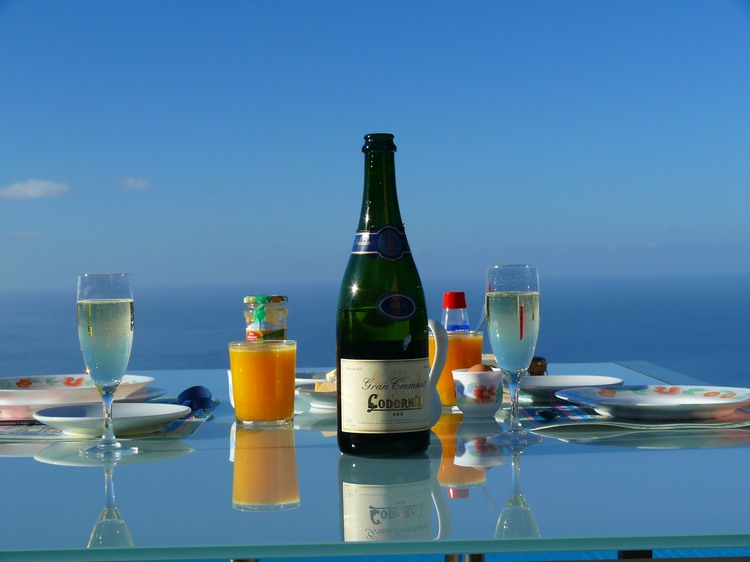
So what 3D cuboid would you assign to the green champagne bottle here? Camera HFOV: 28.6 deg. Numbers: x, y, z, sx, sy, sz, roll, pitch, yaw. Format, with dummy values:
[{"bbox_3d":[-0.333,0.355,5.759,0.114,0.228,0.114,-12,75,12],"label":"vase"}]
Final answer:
[{"bbox_3d":[0.006,0.013,1.394,0.088,0.302,0.088,-1,1,0],"label":"green champagne bottle"}]

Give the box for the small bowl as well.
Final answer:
[{"bbox_3d":[0.121,0.132,1.727,0.060,0.053,0.060,-1,1,0],"label":"small bowl"}]

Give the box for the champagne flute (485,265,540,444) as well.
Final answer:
[{"bbox_3d":[0.140,0.072,1.494,0.058,0.177,0.058,-1,1,0],"label":"champagne flute"}]

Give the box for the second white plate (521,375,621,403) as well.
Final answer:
[{"bbox_3d":[0.239,0.143,1.922,0.173,0.024,0.173,-1,1,0],"label":"second white plate"}]

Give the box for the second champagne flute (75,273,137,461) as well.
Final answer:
[{"bbox_3d":[-0.265,0.080,1.455,0.058,0.177,0.058,-1,1,0],"label":"second champagne flute"}]

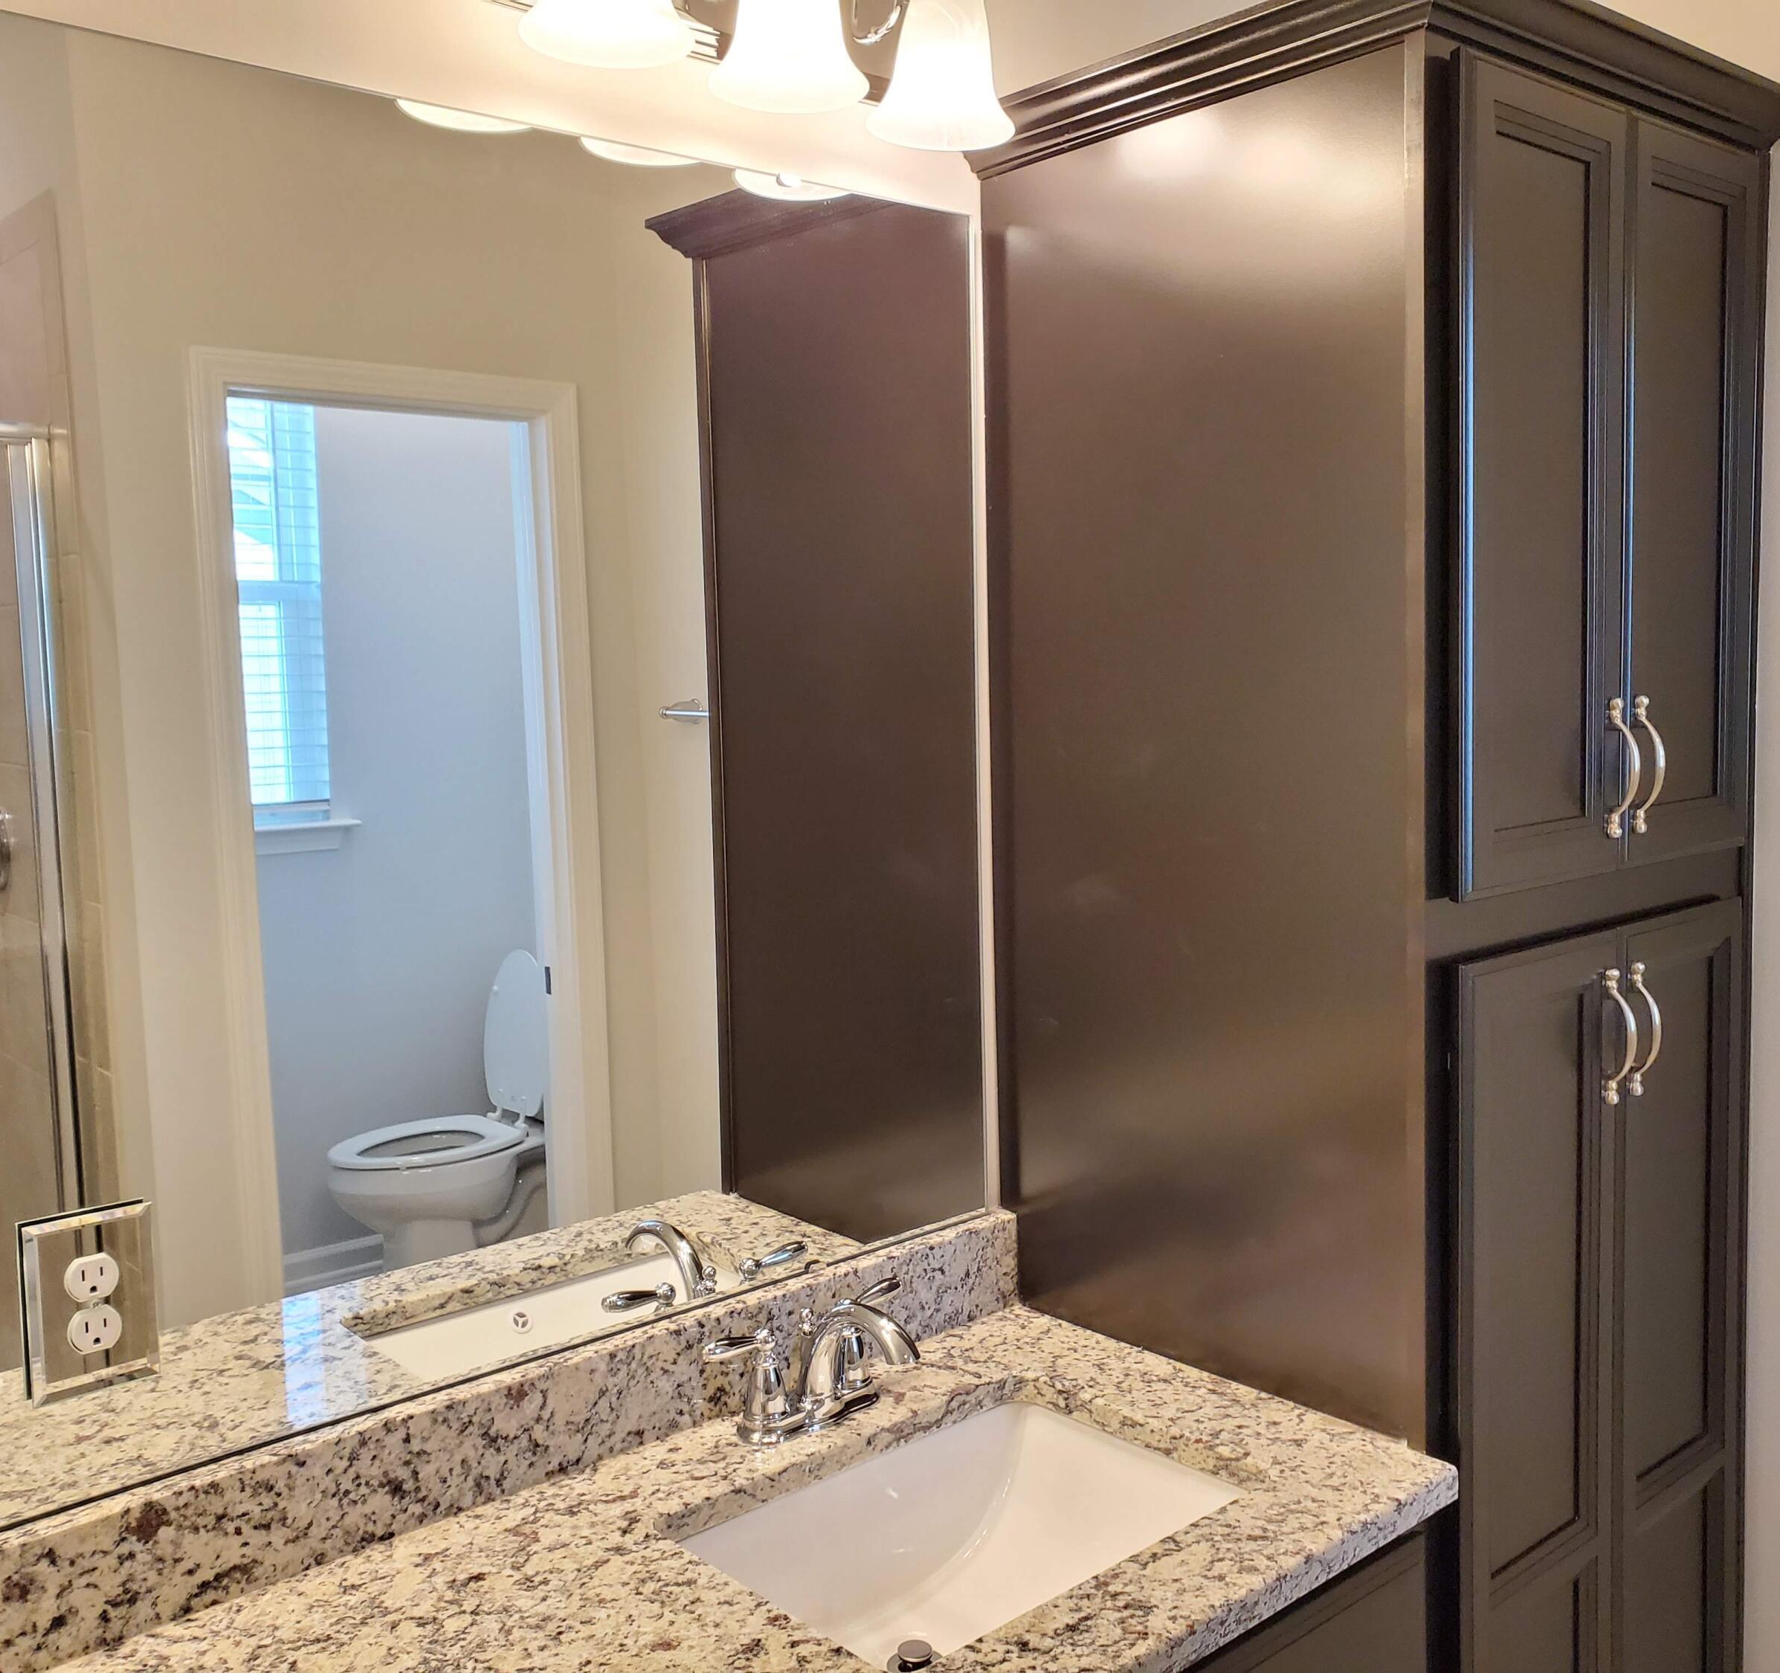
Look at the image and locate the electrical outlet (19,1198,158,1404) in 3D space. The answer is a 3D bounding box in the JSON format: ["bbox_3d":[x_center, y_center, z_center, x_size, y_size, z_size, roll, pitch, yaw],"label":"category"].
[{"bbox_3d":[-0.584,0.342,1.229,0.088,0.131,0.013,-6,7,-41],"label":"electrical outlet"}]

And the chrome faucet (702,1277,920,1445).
[{"bbox_3d":[-0.040,0.486,1.549,0.247,0.123,0.172,-6,7,-41],"label":"chrome faucet"}]

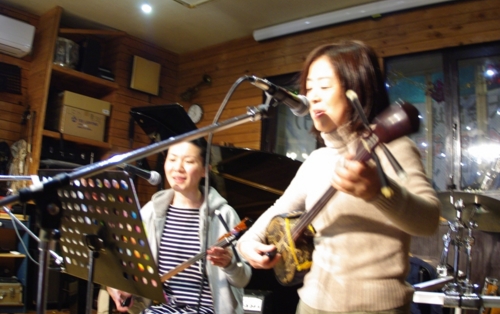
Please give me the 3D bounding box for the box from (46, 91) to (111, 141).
[{"bbox_3d":[-1.549,-0.338,4.210,0.340,0.355,0.420,-3,-10,39],"label":"box"}]

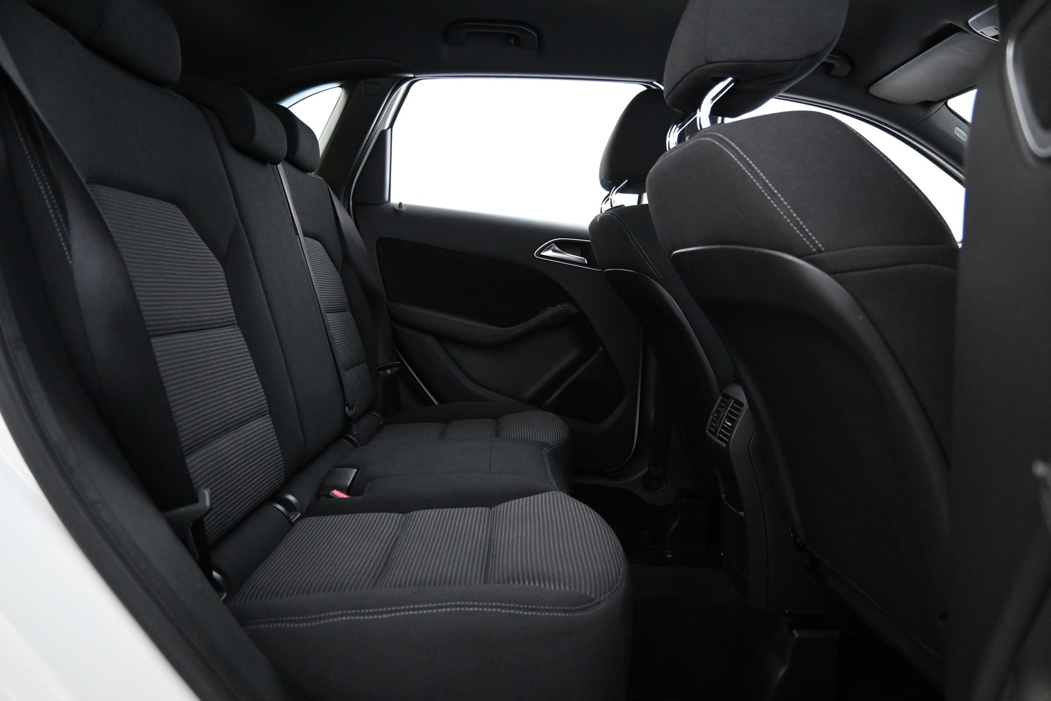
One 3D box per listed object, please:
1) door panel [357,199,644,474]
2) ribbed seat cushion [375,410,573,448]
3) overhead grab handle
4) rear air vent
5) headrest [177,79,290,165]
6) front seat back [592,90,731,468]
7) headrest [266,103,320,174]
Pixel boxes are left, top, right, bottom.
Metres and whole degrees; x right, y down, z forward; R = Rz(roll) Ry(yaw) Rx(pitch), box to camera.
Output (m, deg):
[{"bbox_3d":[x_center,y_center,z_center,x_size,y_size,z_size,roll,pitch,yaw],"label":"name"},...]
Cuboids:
[{"bbox_3d":[-0.074,-0.034,1.940,0.800,0.700,0.120,3,5,-2],"label":"door panel"},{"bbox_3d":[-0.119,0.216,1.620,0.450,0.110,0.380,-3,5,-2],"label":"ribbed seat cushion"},{"bbox_3d":[-0.083,-0.790,1.755,0.235,0.050,0.045,3,5,-2],"label":"overhead grab handle"},{"bbox_3d":[0.379,0.133,1.290,0.038,0.085,0.125,21,4,-3],"label":"rear air vent"},{"bbox_3d":[-0.538,-0.392,1.235,0.160,0.130,0.235,-7,5,-1],"label":"headrest"},{"bbox_3d":[0.369,-0.177,1.620,0.280,0.880,0.500,-19,5,0],"label":"front seat back"},{"bbox_3d":[-0.543,-0.473,1.600,0.160,0.130,0.235,-7,5,-1],"label":"headrest"}]

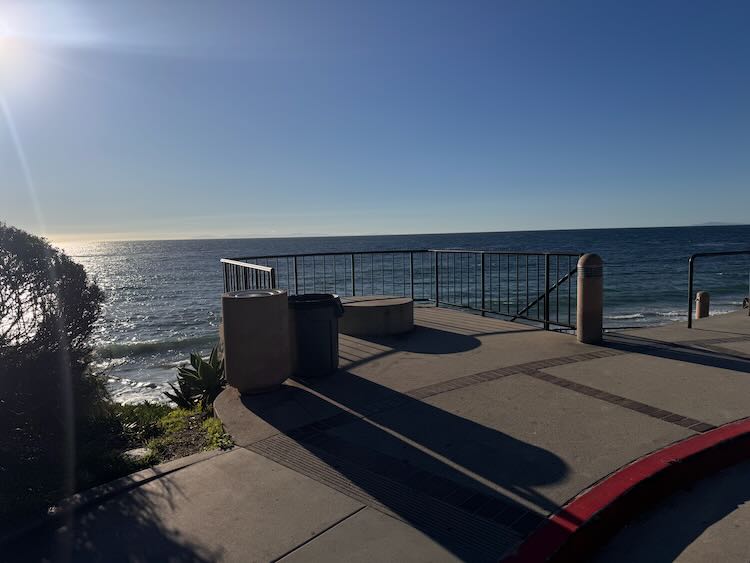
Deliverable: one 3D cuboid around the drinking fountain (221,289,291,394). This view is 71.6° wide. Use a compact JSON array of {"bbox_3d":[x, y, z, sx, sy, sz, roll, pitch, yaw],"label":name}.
[{"bbox_3d":[-1.133,0.555,4.958,0.620,0.860,0.620,-5,6,-35],"label":"drinking fountain"}]

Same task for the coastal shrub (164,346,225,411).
[{"bbox_3d":[-1.698,0.932,4.950,0.640,0.600,0.620,-1,5,0],"label":"coastal shrub"}]

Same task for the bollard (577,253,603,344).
[{"bbox_3d":[2.717,0.200,6.541,0.307,1.105,0.307,-1,5,0],"label":"bollard"}]

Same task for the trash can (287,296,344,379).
[{"bbox_3d":[-0.618,0.550,5.311,0.575,0.785,0.575,-1,5,0],"label":"trash can"}]

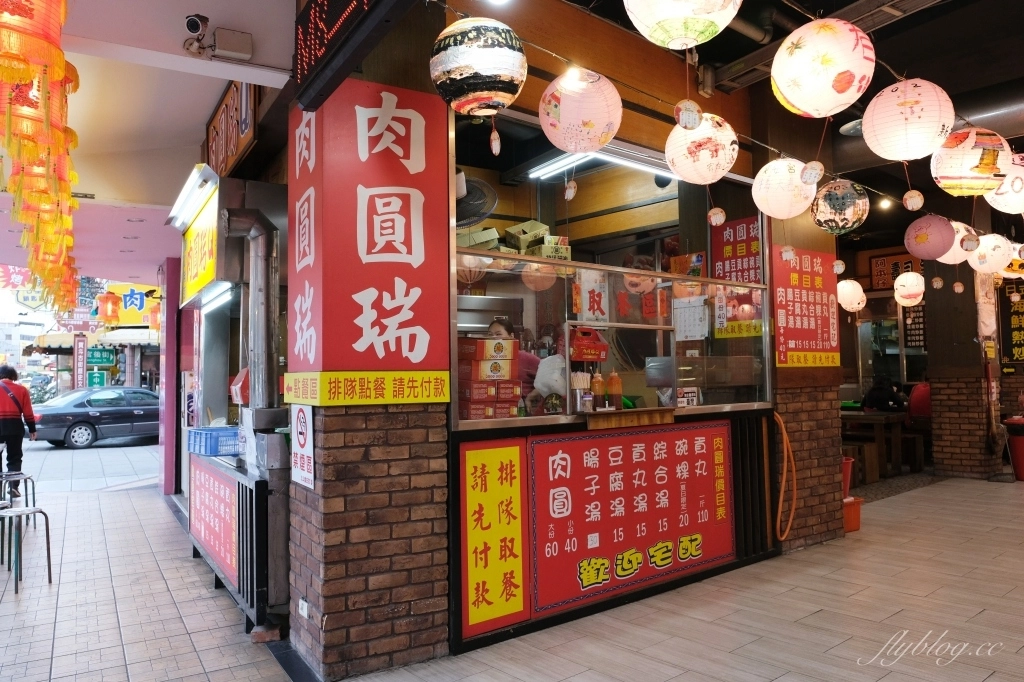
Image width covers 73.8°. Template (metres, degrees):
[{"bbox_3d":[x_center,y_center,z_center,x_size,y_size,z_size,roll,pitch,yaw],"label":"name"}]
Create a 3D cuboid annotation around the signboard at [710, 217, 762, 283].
[{"bbox_3d":[1.792,-0.486,5.311,0.030,0.905,0.570,1,-3,-32],"label":"signboard"}]

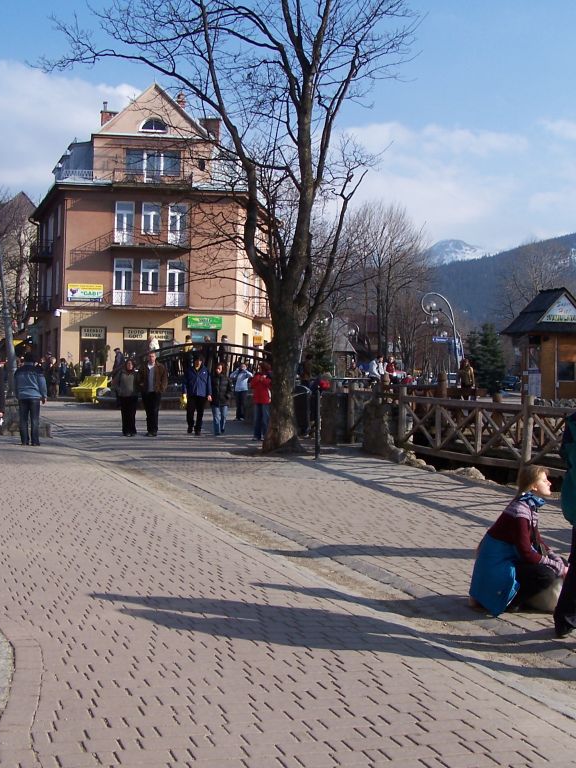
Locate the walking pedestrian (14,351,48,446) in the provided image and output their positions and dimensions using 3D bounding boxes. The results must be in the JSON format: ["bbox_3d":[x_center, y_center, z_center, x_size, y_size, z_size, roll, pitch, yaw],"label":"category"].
[{"bbox_3d":[-4.664,0.225,20.400,0.600,1.775,0.400,1,1,-2],"label":"walking pedestrian"}]

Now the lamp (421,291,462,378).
[{"bbox_3d":[6.680,-1.580,49.000,1.750,4.800,0.500,1,-1,0],"label":"lamp"}]

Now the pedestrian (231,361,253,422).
[{"bbox_3d":[-1.282,0.186,31.000,0.580,1.641,0.420,1,1,-5],"label":"pedestrian"}]

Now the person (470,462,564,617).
[{"bbox_3d":[1.599,1.086,7.800,0.720,1.030,0.520,1,0,14],"label":"person"}]

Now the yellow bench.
[{"bbox_3d":[-7.291,0.203,41.500,1.150,0.997,0.850,2,1,40],"label":"yellow bench"}]

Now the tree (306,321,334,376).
[{"bbox_3d":[1.450,-1.100,51.000,1.600,3.600,1.600,1,-1,0],"label":"tree"}]

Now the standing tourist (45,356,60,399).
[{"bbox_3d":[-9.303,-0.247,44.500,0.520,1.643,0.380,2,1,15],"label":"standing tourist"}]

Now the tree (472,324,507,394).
[{"bbox_3d":[11.415,-1.438,64.000,2.200,4.128,2.200,1,1,0],"label":"tree"}]

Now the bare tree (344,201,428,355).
[{"bbox_3d":[5.783,-5.137,66.000,5.000,11.200,5.000,1,0,0],"label":"bare tree"}]

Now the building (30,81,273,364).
[{"bbox_3d":[-7.600,-7.500,62.000,13.200,15.700,10.300,1,-1,-5],"label":"building"}]

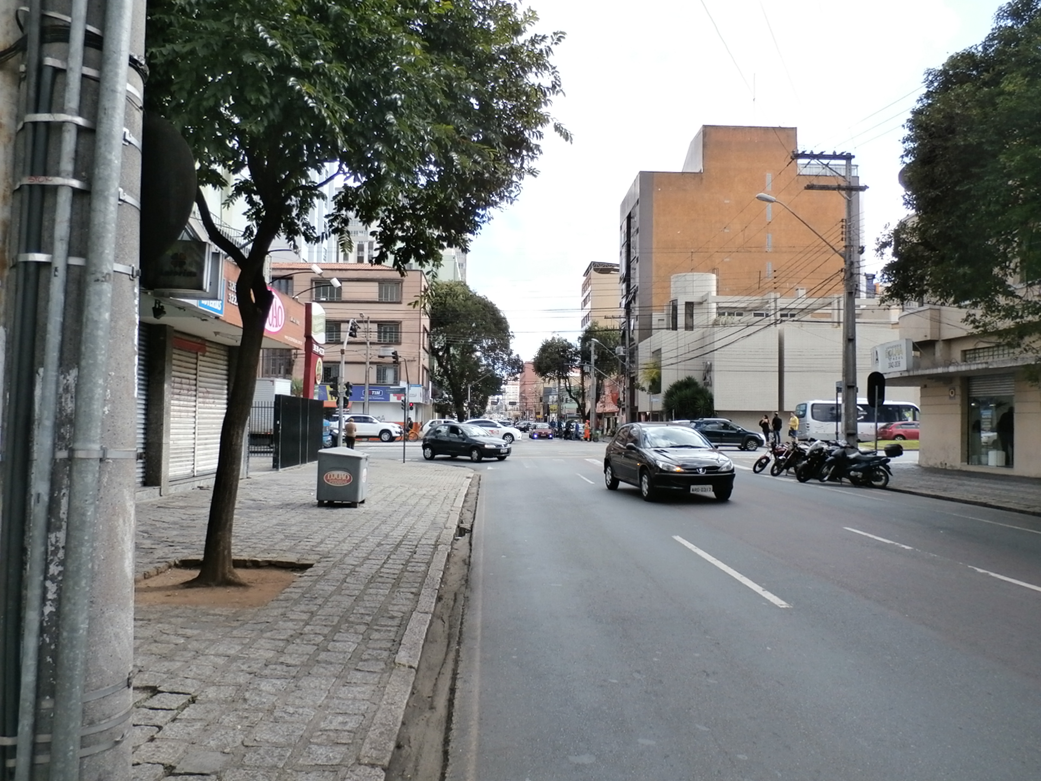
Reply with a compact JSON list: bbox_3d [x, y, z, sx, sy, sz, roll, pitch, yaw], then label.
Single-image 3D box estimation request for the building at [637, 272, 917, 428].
[{"bbox_3d":[21.179,-2.643,62.481,19.500,13.500,16.000,0,-2,-3],"label":"building"}]

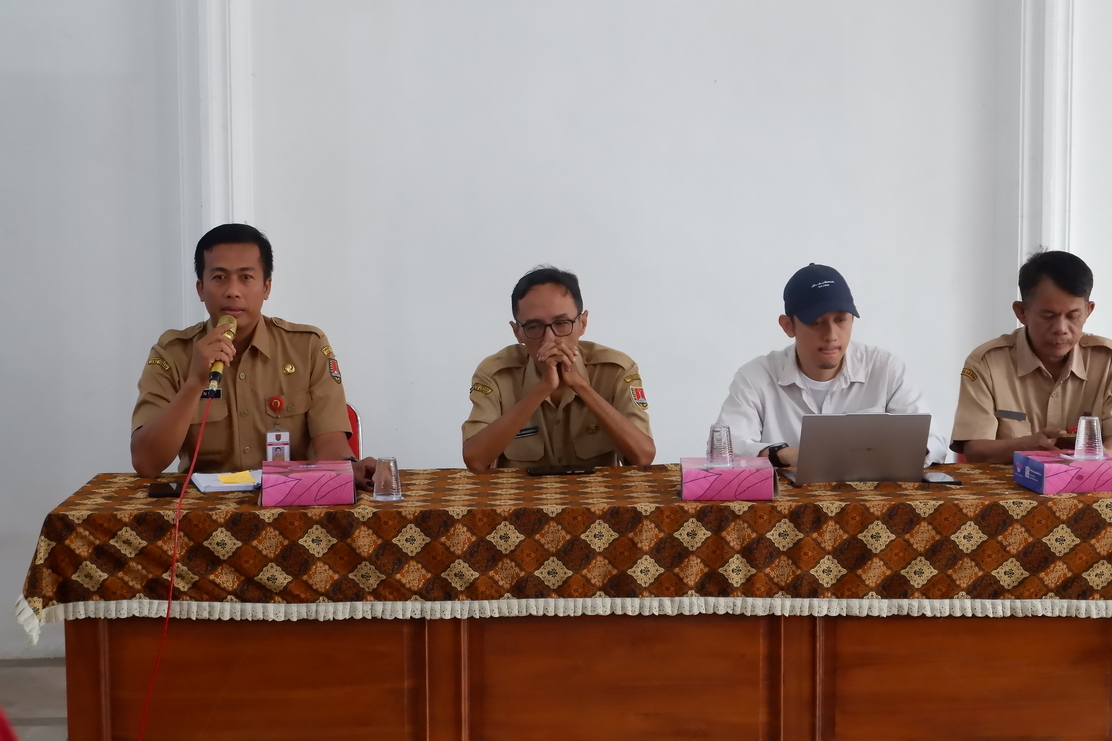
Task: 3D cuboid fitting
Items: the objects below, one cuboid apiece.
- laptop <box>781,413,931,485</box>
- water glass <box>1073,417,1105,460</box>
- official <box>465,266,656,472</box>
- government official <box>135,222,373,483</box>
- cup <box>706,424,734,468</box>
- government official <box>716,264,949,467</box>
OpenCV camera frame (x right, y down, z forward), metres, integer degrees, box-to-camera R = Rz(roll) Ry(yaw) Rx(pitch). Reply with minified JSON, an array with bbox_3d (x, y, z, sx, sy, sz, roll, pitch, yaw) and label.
[{"bbox_3d":[0.719,0.173,5.041,0.306,0.185,0.320,-1,5,-5],"label":"laptop"},{"bbox_3d":[1.247,0.159,4.909,0.067,0.094,0.067,0,5,0],"label":"water glass"},{"bbox_3d":[0.008,0.369,5.365,0.478,1.273,0.740,-1,5,-3],"label":"official"},{"bbox_3d":[-0.731,0.331,5.201,0.623,1.383,0.740,-1,5,-6],"label":"government official"},{"bbox_3d":[0.375,0.172,4.801,0.064,0.093,0.064,0,5,0],"label":"cup"},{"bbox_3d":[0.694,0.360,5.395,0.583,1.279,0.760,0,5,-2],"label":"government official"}]

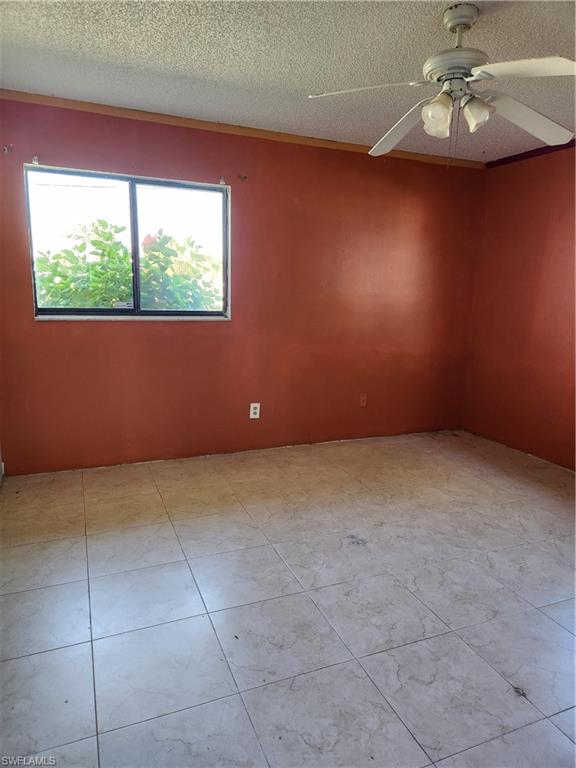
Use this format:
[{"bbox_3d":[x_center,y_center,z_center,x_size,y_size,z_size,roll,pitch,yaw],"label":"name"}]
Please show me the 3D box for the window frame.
[{"bbox_3d":[-1.048,-0.933,3.560,1.340,0.970,0.100,-3,12,-23],"label":"window frame"}]

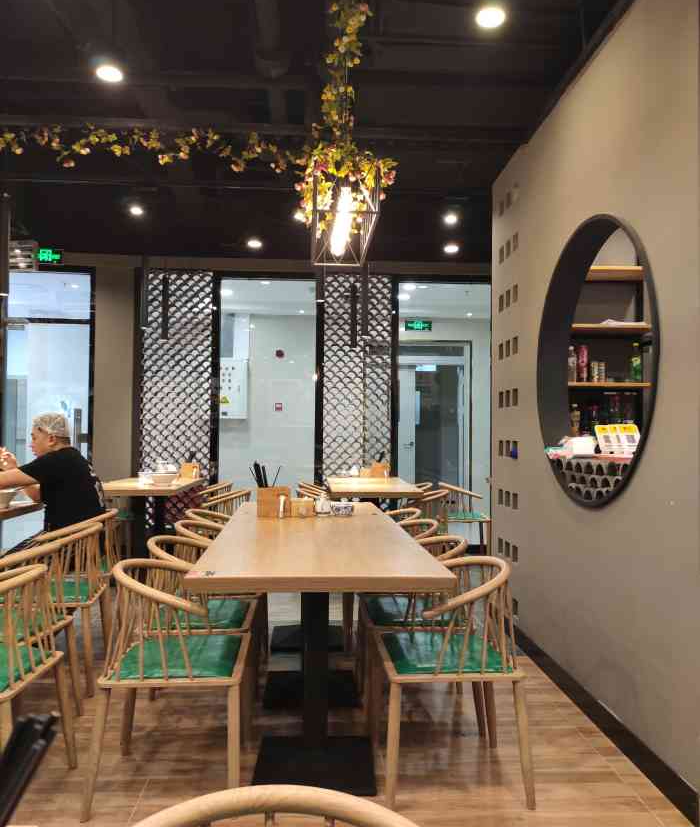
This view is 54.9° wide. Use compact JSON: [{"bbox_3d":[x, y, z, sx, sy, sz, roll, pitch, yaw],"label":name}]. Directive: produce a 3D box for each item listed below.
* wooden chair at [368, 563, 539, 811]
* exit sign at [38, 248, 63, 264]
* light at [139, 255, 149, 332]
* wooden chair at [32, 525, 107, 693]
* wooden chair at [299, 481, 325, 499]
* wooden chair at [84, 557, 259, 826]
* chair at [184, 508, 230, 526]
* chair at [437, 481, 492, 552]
[{"bbox_3d":[0.340,0.870,2.320,0.490,0.755,0.480,1,-2,-4],"label":"wooden chair"},{"bbox_3d":[-2.919,-1.528,6.558,0.280,0.150,0.050,1,-2,-4],"label":"exit sign"},{"bbox_3d":[-1.640,-0.981,5.392,0.060,0.610,0.060,1,-2,-4],"label":"light"},{"bbox_3d":[-1.377,0.881,3.174,0.490,0.750,0.480,1,-2,-7],"label":"wooden chair"},{"bbox_3d":[-0.227,0.972,5.689,0.490,0.750,0.480,1,-2,-4],"label":"wooden chair"},{"bbox_3d":[-0.603,0.905,2.323,0.500,0.735,0.550,1,-2,-4],"label":"wooden chair"},{"bbox_3d":[-0.731,0.954,4.002,0.500,0.735,0.550,1,-2,-4],"label":"chair"},{"bbox_3d":[1.032,1.047,6.361,0.500,0.735,0.550,1,-2,-4],"label":"chair"}]

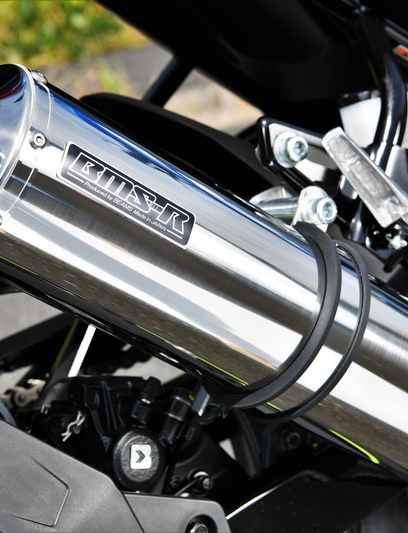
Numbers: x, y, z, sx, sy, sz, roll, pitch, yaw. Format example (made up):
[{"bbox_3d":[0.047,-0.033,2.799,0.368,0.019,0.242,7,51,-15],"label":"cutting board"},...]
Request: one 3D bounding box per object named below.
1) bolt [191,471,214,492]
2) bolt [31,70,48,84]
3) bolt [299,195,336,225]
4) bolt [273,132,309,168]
[{"bbox_3d":[0.000,0.134,0.970,0.013,0.013,0.009,-14,10,-37],"label":"bolt"},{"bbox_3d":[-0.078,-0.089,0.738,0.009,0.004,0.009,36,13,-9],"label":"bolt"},{"bbox_3d":[0.063,-0.031,0.860,0.017,0.017,0.015,-14,10,-37],"label":"bolt"},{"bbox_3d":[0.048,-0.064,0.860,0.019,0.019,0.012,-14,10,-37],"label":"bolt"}]

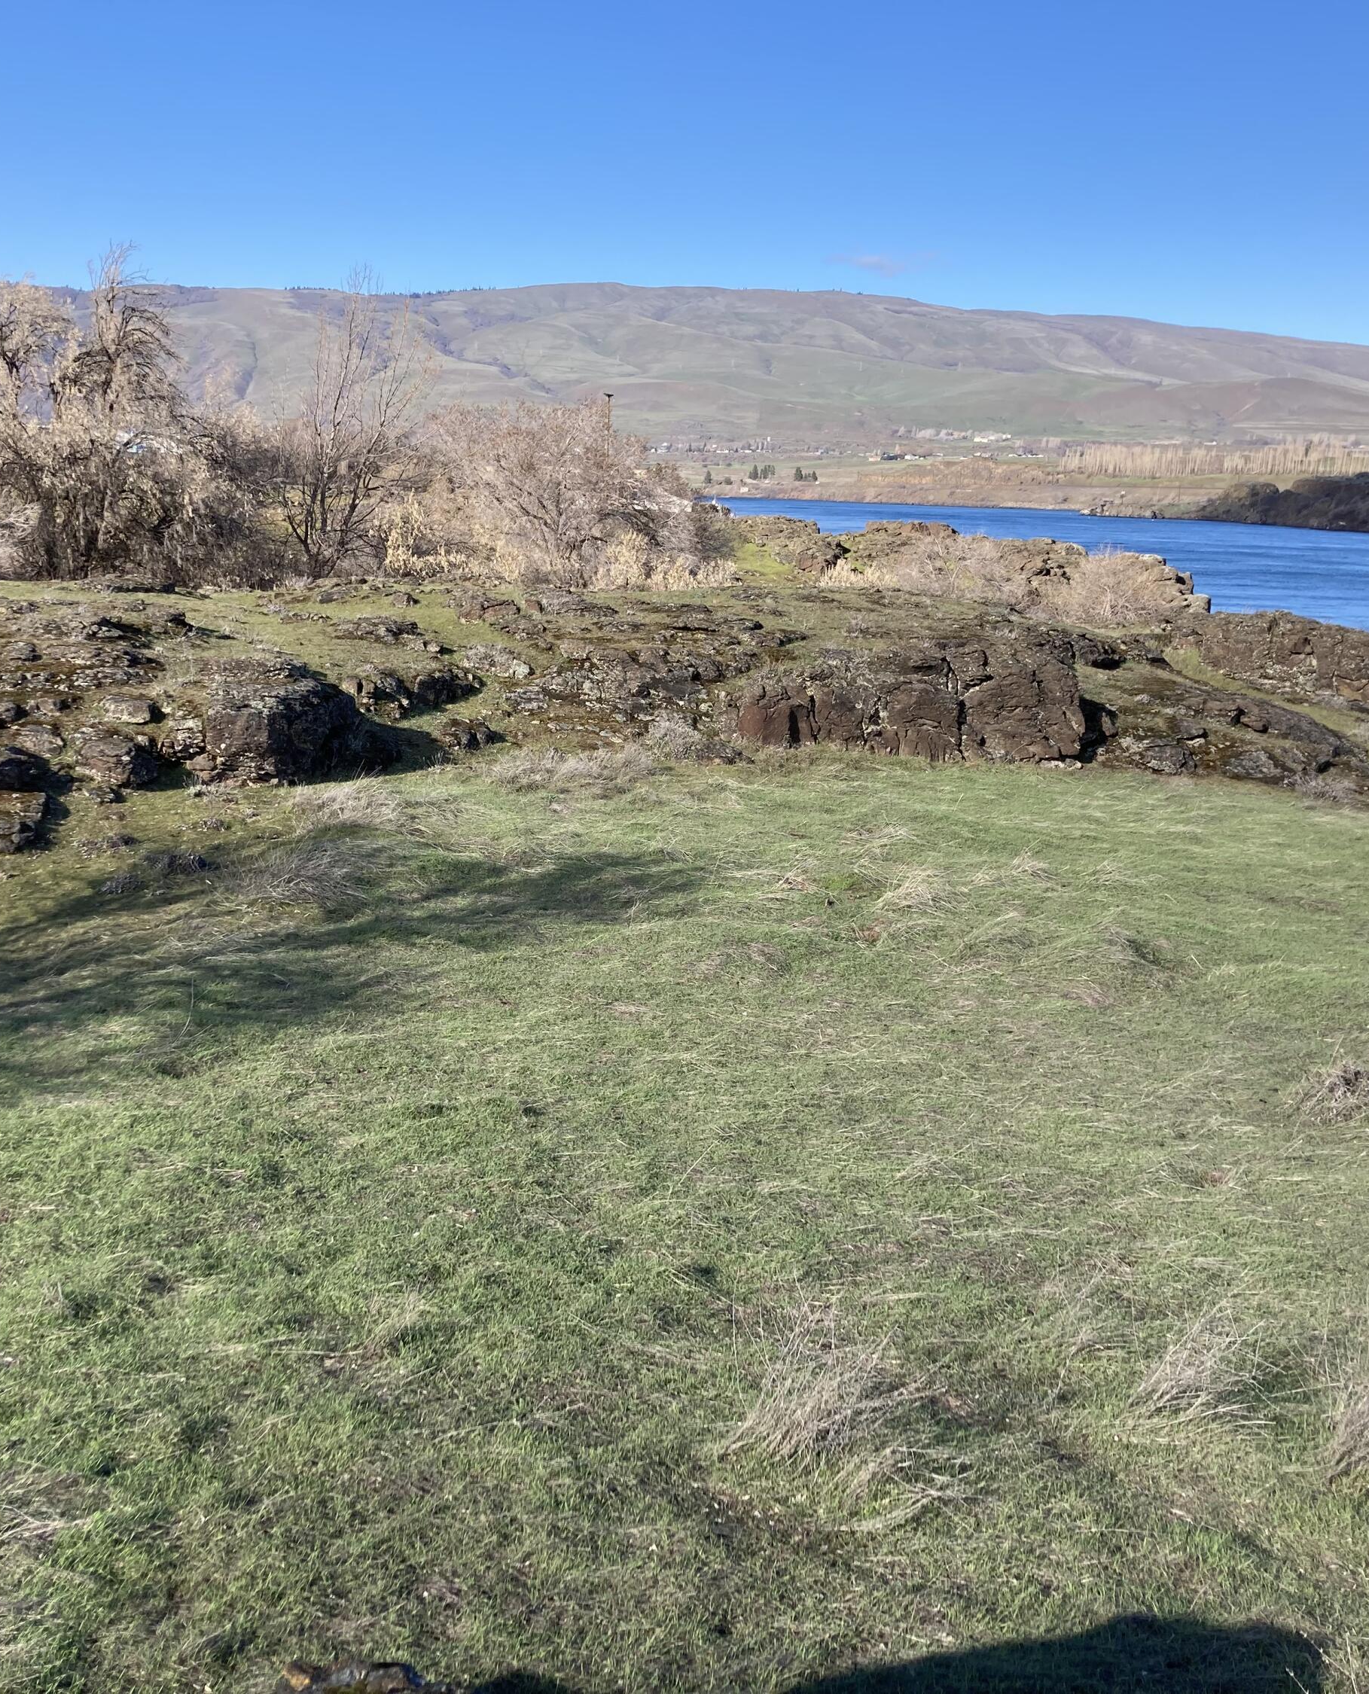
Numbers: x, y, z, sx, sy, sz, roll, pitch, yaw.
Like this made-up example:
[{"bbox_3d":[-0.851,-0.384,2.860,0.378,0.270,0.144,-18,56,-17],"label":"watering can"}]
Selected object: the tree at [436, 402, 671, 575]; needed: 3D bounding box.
[{"bbox_3d":[-2.805,-7.475,38.174,5.101,3.728,4.591,-1,12,-4],"label":"tree"}]

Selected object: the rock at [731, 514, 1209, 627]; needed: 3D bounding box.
[{"bbox_3d":[6.062,-5.949,38.598,8.984,1.919,4.800,5,13,23],"label":"rock"}]

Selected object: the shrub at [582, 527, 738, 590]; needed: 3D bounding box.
[{"bbox_3d":[-0.492,-5.784,36.542,3.452,1.249,2.034,0,12,-1],"label":"shrub"}]

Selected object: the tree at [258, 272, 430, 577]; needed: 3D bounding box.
[{"bbox_3d":[-6.842,-8.457,36.931,3.466,6.121,3.119,-2,12,-10],"label":"tree"}]

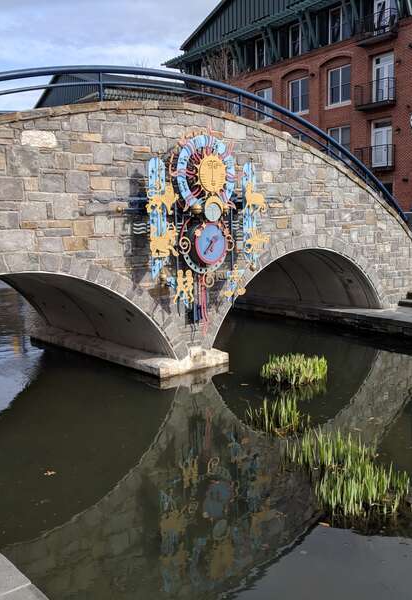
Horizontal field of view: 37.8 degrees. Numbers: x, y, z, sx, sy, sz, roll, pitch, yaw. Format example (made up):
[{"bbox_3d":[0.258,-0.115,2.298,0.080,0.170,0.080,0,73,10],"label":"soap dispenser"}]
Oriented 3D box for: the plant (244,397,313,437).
[{"bbox_3d":[0.747,1.203,6.334,0.680,0.370,0.400,0,8,7],"label":"plant"}]

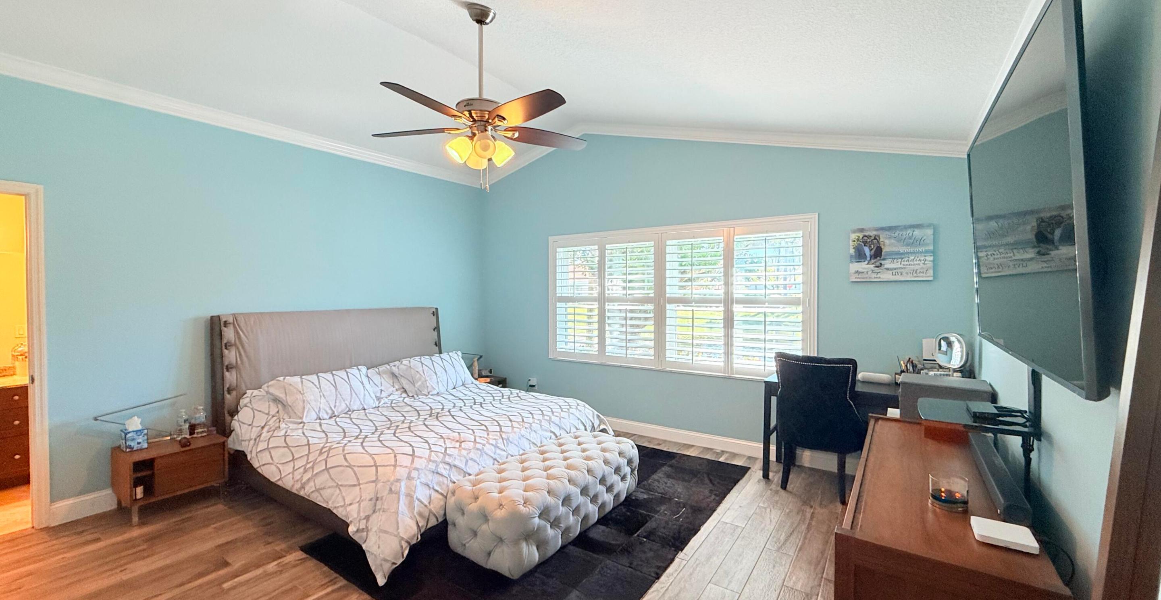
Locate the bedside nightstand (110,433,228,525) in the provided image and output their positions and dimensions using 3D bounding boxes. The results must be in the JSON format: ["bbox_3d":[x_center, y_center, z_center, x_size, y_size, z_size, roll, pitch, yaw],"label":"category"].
[{"bbox_3d":[-2.780,1.189,3.191,0.462,0.417,0.497,1,2,34],"label":"bedside nightstand"}]

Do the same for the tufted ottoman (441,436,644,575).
[{"bbox_3d":[-0.175,1.188,3.023,0.527,0.402,1.300,1,2,34],"label":"tufted ottoman"}]

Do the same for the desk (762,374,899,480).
[{"bbox_3d":[2.005,1.011,3.483,1.160,0.751,0.437,1,2,34],"label":"desk"}]

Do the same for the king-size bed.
[{"bbox_3d":[-1.276,0.748,3.791,2.289,1.270,2.128,1,2,34],"label":"king-size bed"}]

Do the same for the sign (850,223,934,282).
[{"bbox_3d":[2.307,-0.344,3.503,0.528,0.417,0.035,1,2,34],"label":"sign"}]

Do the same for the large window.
[{"bbox_3d":[0.786,-0.009,4.566,2.721,1.385,0.090,1,2,34],"label":"large window"}]

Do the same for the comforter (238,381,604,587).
[{"bbox_3d":[-1.164,1.033,3.722,2.078,0.582,2.169,1,2,34],"label":"comforter"}]

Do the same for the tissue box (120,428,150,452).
[{"bbox_3d":[-2.961,0.919,3.119,0.126,0.128,0.105,1,2,34],"label":"tissue box"}]

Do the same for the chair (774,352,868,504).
[{"bbox_3d":[1.798,0.894,3.514,0.557,0.984,0.602,1,2,34],"label":"chair"}]

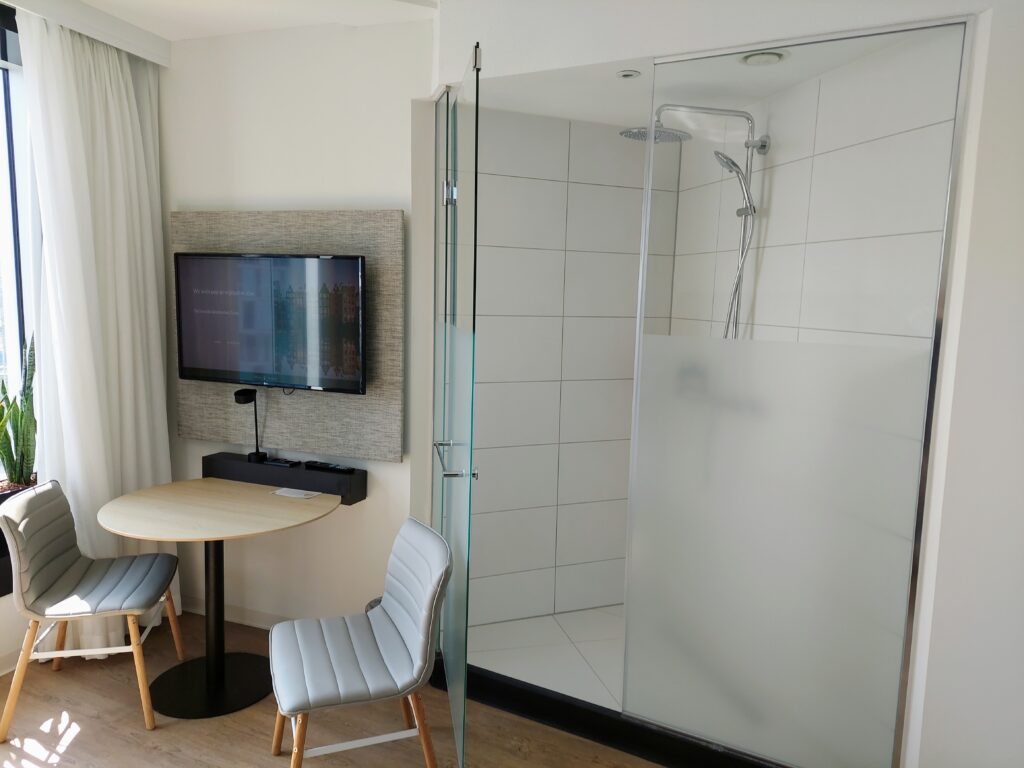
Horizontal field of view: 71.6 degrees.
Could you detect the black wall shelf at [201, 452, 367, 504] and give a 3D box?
[{"bbox_3d":[-0.994,0.408,3.080,0.760,0.124,0.122,4,7,20],"label":"black wall shelf"}]

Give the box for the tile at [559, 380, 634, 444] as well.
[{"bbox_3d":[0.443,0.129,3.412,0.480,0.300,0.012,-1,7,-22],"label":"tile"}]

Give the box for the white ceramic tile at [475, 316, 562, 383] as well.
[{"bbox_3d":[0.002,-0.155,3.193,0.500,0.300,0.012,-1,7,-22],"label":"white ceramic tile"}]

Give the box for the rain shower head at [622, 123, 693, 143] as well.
[{"bbox_3d":[0.519,-0.912,2.560,0.262,0.040,0.262,1,7,0],"label":"rain shower head"}]

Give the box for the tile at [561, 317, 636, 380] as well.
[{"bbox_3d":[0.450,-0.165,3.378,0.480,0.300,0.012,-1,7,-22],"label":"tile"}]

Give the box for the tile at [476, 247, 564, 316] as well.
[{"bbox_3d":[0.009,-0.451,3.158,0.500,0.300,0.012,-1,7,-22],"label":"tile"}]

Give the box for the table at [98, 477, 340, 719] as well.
[{"bbox_3d":[-1.136,0.822,2.765,0.870,0.740,0.810,4,7,20],"label":"table"}]

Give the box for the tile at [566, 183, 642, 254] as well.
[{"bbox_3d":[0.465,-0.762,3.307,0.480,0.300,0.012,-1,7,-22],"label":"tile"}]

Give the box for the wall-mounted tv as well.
[{"bbox_3d":[-1.026,-0.265,3.003,0.945,0.550,0.050,4,7,20],"label":"wall-mounted tv"}]

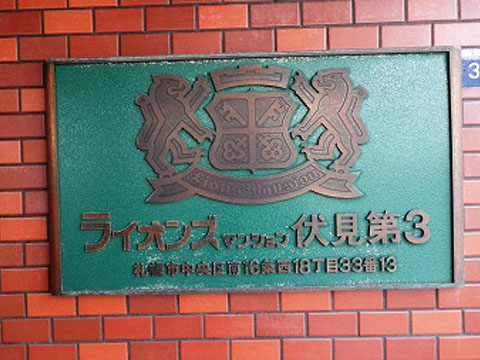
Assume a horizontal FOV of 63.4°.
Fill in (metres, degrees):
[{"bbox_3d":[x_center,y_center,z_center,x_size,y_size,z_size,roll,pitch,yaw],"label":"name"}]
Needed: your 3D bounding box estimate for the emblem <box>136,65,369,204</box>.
[{"bbox_3d":[0.022,-0.085,0.732,0.438,0.259,0.012,-1,1,1],"label":"emblem"}]

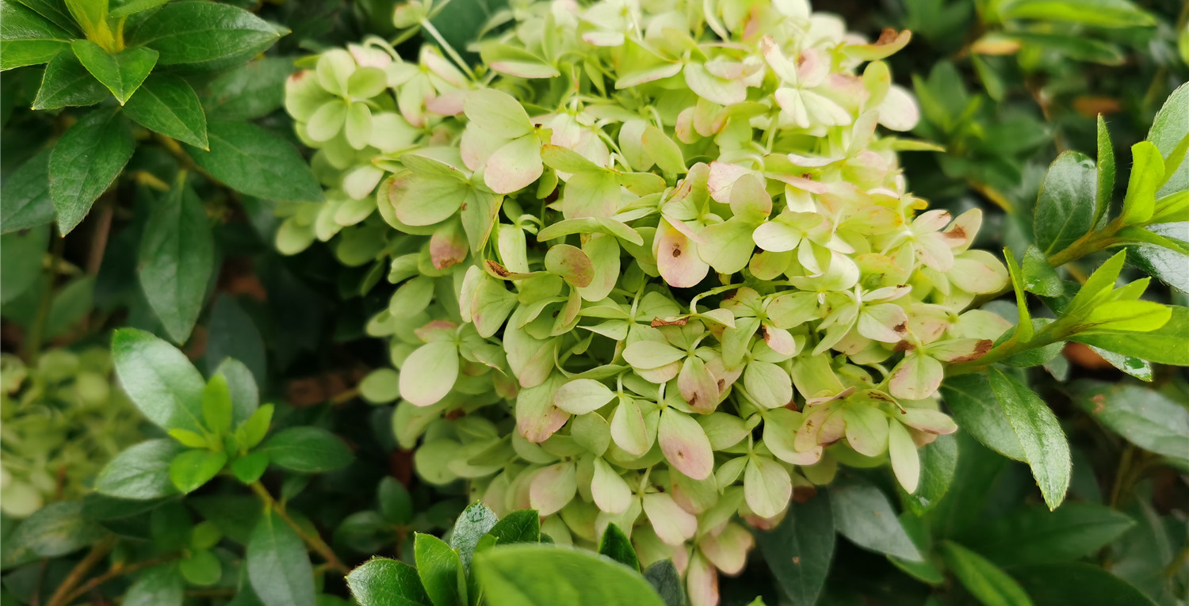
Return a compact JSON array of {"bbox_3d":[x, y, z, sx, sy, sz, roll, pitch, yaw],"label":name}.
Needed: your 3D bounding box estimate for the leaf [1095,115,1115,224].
[{"bbox_3d":[0.163,-0.042,0.297,0.014,0.035,0.006,-10,12,-39],"label":"leaf"}]

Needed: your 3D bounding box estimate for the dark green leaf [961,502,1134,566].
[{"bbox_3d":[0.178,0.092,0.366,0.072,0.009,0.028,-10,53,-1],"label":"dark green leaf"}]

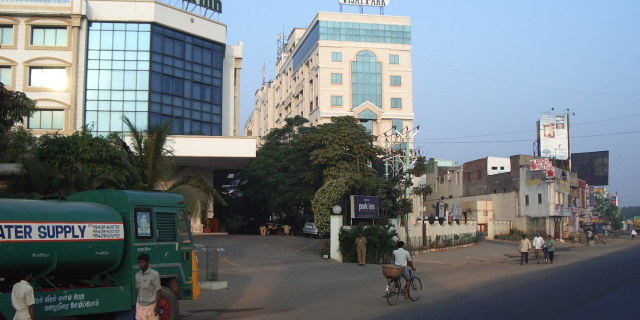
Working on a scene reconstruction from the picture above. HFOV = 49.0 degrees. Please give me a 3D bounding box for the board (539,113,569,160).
[{"bbox_3d":[27.310,-2.788,82.000,3.400,5.500,0.500,-1,-5,7],"label":"board"}]

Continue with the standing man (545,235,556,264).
[{"bbox_3d":[13.516,5.260,41.200,0.520,1.660,0.400,-2,-6,24],"label":"standing man"}]

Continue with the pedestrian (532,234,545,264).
[{"bbox_3d":[12.222,5.010,39.300,0.500,1.720,0.380,-2,-6,23],"label":"pedestrian"}]

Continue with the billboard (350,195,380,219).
[{"bbox_3d":[2.598,2.667,40.300,1.500,1.330,0.380,2,-6,-21],"label":"billboard"}]

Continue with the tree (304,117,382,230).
[{"bbox_3d":[1.601,0.961,50.000,5.600,8.300,5.400,0,-5,0],"label":"tree"}]

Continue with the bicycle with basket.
[{"bbox_3d":[2.351,3.512,19.900,0.580,1.100,1.870,-4,-7,37],"label":"bicycle with basket"}]

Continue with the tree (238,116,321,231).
[{"bbox_3d":[-3.286,1.136,57.000,6.600,9.200,6.400,0,-5,0],"label":"tree"}]

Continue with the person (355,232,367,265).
[{"bbox_3d":[2.221,4.790,37.600,0.540,1.720,0.360,0,-5,-3],"label":"person"}]

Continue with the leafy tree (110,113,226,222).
[{"bbox_3d":[-5.707,1.563,27.000,4.200,6.300,4.200,0,-5,0],"label":"leafy tree"}]

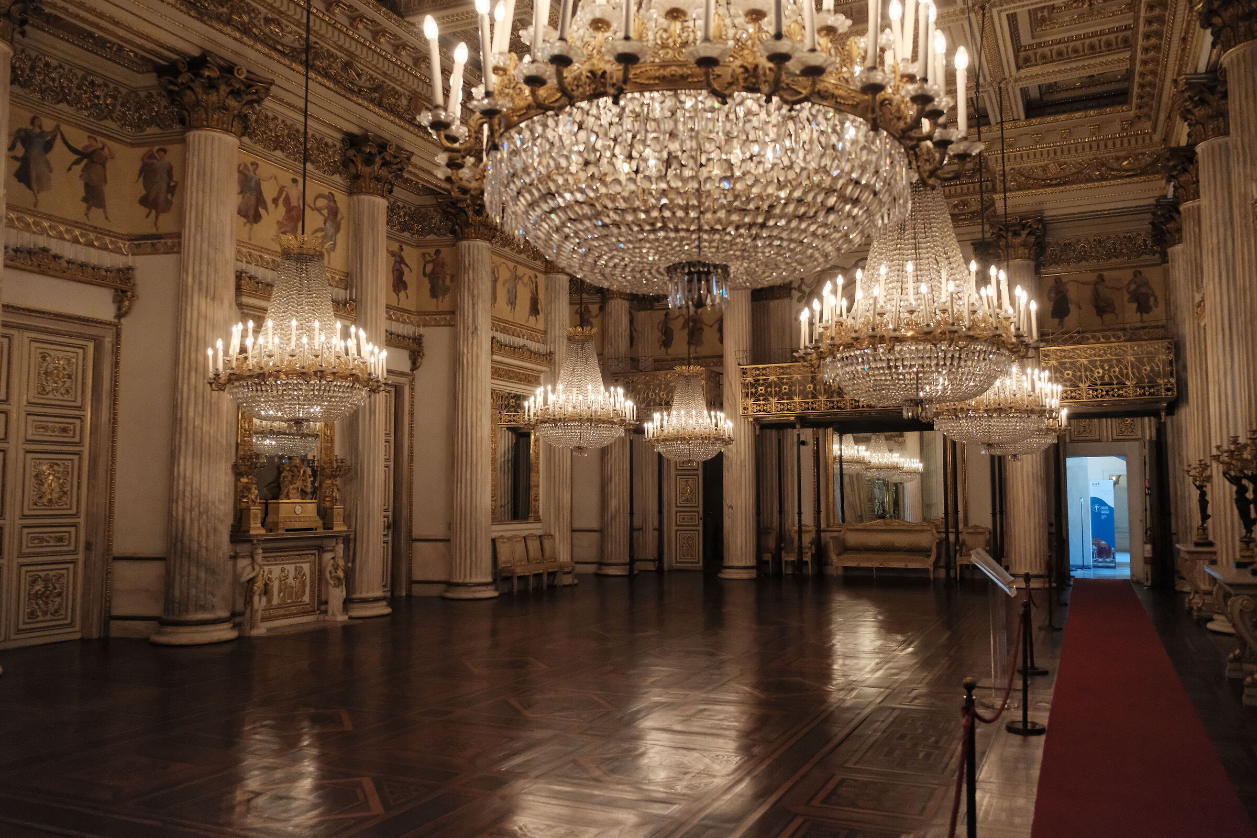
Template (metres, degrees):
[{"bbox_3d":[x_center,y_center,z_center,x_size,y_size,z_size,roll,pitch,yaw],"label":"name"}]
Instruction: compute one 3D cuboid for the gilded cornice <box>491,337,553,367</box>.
[{"bbox_3d":[-2.023,-1.208,17.743,0.300,0.330,2.100,-3,-5,26],"label":"gilded cornice"}]

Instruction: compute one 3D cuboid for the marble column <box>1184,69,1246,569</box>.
[{"bbox_3d":[7.587,-0.838,11.770,0.988,6.975,0.988,-2,-5,26],"label":"marble column"}]

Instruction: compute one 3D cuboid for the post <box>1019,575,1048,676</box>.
[{"bbox_3d":[3.897,1.971,9.109,0.311,0.944,0.311,-2,-5,26],"label":"post"}]

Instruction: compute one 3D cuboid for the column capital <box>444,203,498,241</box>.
[{"bbox_3d":[-2.734,-3.492,16.904,0.988,0.840,0.988,-2,-5,26],"label":"column capital"}]

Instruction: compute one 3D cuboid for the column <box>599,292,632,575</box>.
[{"bbox_3d":[-0.251,0.353,21.102,0.923,6.118,0.923,0,-5,0],"label":"column"}]

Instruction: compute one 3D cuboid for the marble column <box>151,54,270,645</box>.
[{"bbox_3d":[-5.199,-0.846,11.581,0.988,6.975,0.988,-2,-5,26],"label":"marble column"}]

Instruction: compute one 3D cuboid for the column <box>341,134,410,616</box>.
[{"bbox_3d":[-3.966,-0.636,14.114,0.988,6.975,0.988,-2,-5,26],"label":"column"}]

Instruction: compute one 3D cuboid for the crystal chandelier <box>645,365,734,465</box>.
[{"bbox_3d":[1.116,-0.072,17.576,1.639,1.859,1.639,0,-5,0],"label":"crystal chandelier"}]

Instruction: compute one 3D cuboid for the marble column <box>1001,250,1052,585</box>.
[{"bbox_3d":[7.469,0.077,17.810,0.923,6.118,0.923,-2,-5,26],"label":"marble column"}]

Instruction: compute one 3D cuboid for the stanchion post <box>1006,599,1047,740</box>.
[{"bbox_3d":[2.877,1.784,6.849,0.291,0.938,0.291,-2,-5,26],"label":"stanchion post"}]

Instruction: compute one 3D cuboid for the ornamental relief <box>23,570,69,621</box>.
[{"bbox_3d":[-6.651,2.023,10.787,0.040,0.583,0.496,-2,-5,26],"label":"ornamental relief"}]

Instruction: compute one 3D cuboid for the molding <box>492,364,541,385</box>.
[{"bbox_3d":[-2.103,-0.804,17.800,0.059,0.247,1.705,-2,-5,26],"label":"molding"}]

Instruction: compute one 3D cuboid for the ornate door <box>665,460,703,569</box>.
[{"bbox_3d":[1.334,1.684,21.524,0.789,3.557,0.069,-2,-5,26],"label":"ornate door"}]

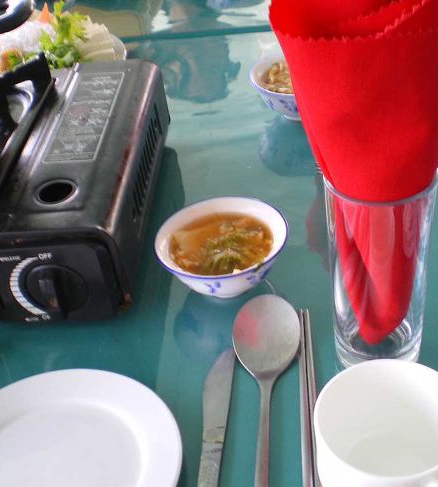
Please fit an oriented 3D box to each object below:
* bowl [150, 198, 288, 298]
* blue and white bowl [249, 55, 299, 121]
[{"bbox_3d":[0.004,0.012,0.575,0.104,0.048,0.104,-5,39,4],"label":"bowl"},{"bbox_3d":[0.086,-0.167,0.780,0.104,0.048,0.104,-5,39,4],"label":"blue and white bowl"}]

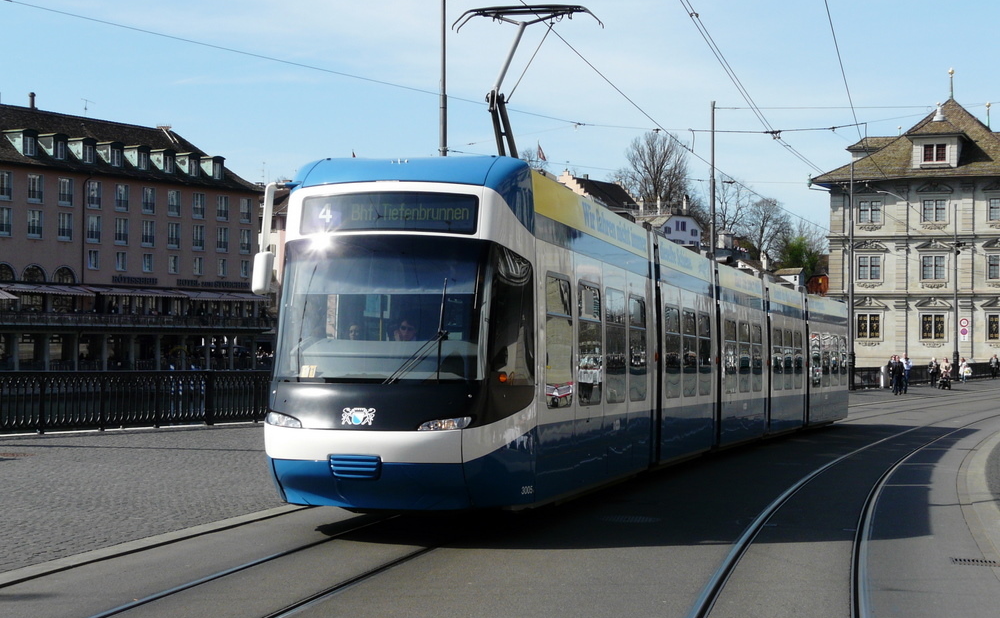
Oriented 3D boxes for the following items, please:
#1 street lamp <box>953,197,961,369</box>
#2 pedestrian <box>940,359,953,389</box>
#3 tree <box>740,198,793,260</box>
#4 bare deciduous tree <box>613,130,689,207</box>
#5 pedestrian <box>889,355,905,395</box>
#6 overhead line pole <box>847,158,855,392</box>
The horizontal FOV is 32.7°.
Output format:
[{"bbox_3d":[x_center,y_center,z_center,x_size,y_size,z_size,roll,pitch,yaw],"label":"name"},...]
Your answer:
[{"bbox_3d":[29.462,-1.129,110.000,0.380,11.300,0.380,0,-1,27],"label":"street lamp"},{"bbox_3d":[23.839,3.433,91.000,0.580,1.650,0.450,0,-1,18],"label":"pedestrian"},{"bbox_3d":[48.472,-14.732,310.000,9.600,11.900,9.600,1,-1,0],"label":"tree"},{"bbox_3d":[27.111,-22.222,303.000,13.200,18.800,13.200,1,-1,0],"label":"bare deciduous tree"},{"bbox_3d":[17.586,2.919,75.500,0.600,1.750,0.420,0,-1,18],"label":"pedestrian"},{"bbox_3d":[17.014,-1.646,82.500,0.320,11.100,0.320,0,-1,26],"label":"overhead line pole"}]

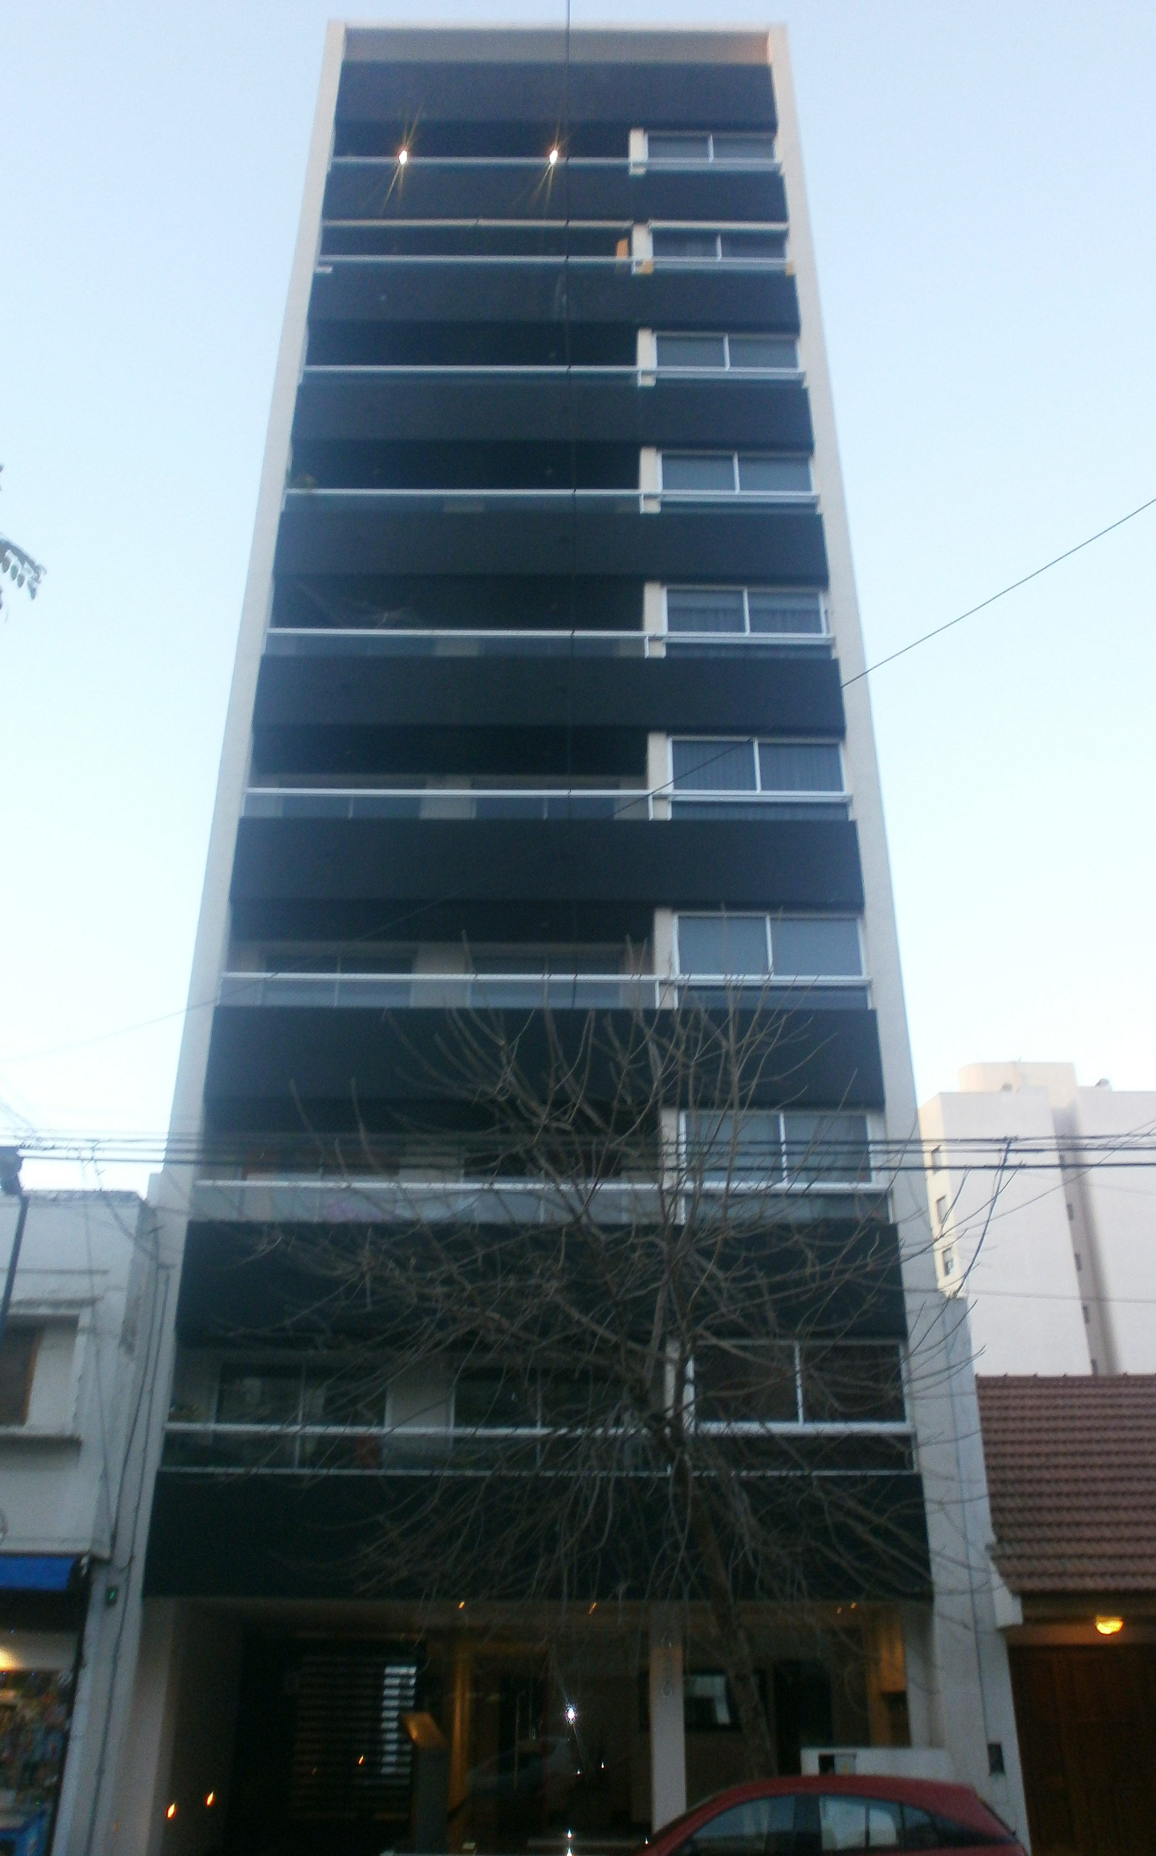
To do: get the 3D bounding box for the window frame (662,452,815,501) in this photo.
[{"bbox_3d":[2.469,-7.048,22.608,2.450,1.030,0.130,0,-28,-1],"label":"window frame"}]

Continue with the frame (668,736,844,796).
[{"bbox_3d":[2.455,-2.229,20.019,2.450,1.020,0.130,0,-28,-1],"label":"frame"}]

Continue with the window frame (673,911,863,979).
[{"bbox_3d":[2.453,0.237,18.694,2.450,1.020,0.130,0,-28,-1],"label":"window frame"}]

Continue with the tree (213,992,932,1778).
[{"bbox_3d":[0.010,4.347,12.423,6.500,7.400,5.600,0,-28,-1],"label":"tree"}]

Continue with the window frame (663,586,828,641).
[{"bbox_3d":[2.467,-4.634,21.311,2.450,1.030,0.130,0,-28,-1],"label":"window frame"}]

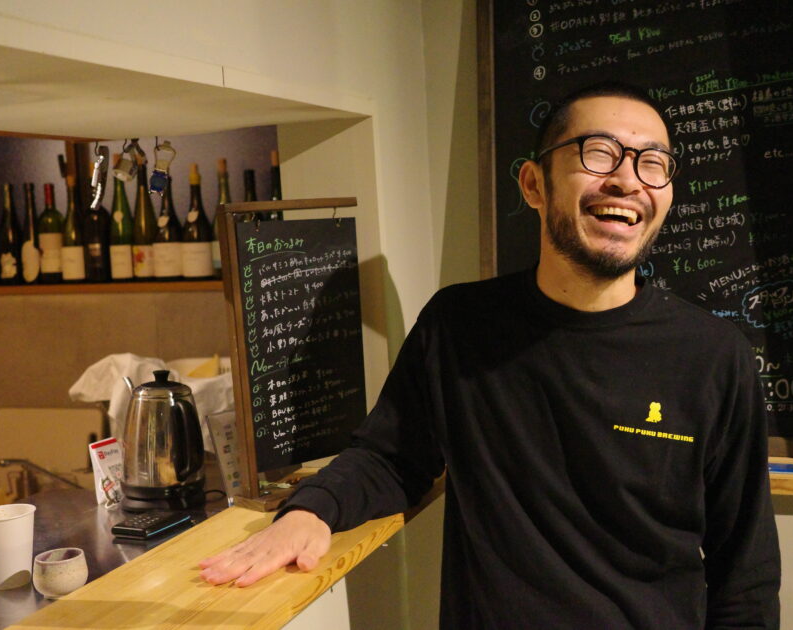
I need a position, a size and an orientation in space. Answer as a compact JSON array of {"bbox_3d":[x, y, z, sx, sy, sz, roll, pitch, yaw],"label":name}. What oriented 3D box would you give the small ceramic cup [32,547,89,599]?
[{"bbox_3d":[-0.390,0.302,1.219,0.062,0.046,0.062,-1,2,0],"label":"small ceramic cup"}]

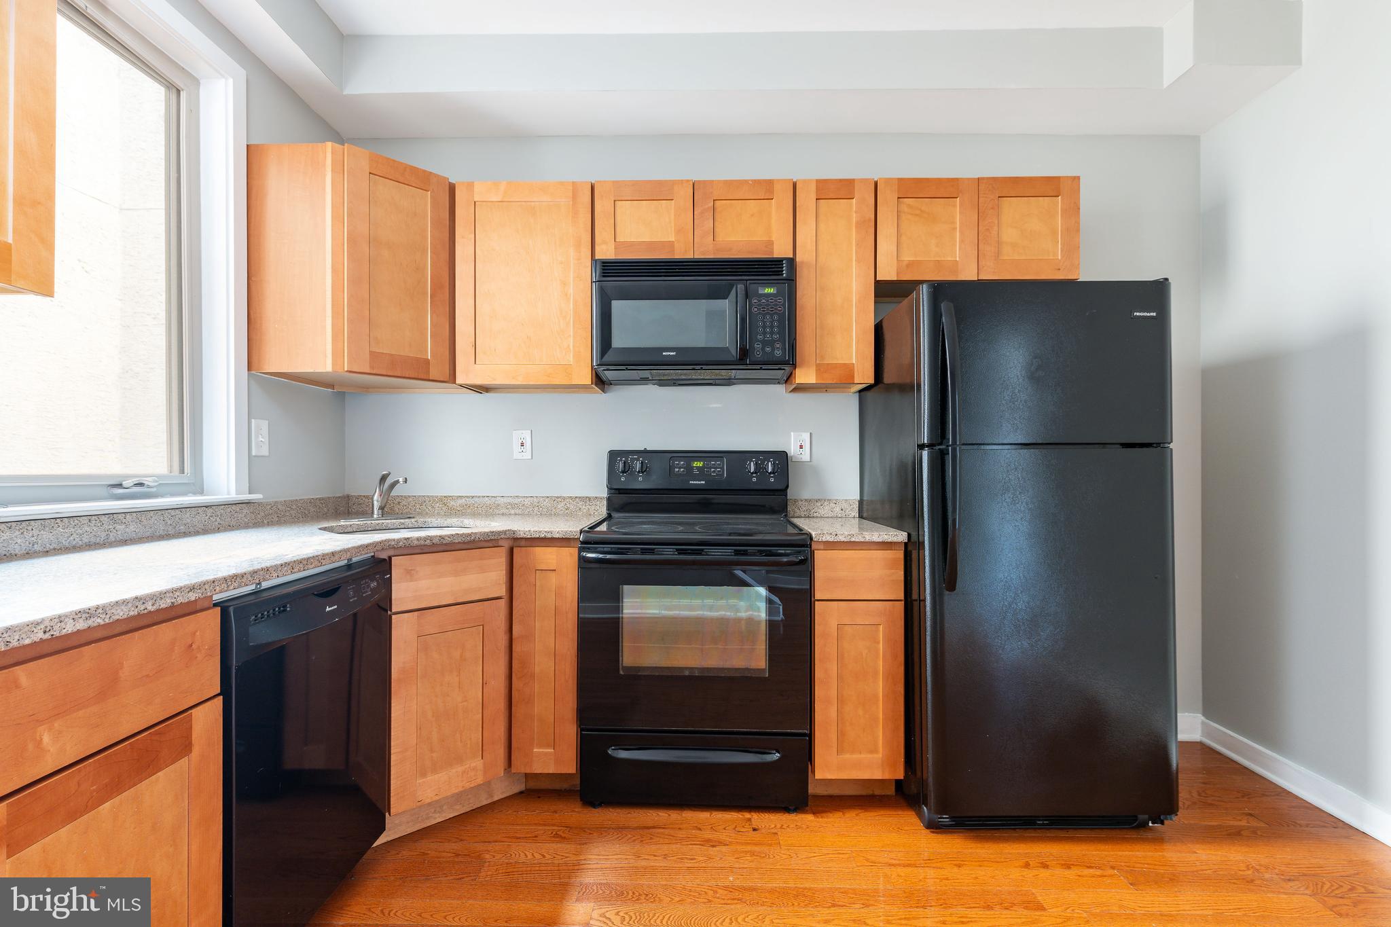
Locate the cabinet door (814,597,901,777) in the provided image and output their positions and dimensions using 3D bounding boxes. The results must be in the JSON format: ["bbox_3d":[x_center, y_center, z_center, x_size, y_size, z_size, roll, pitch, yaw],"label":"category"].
[{"bbox_3d":[0.536,0.744,2.042,0.296,0.582,0.020,0,0,2],"label":"cabinet door"}]

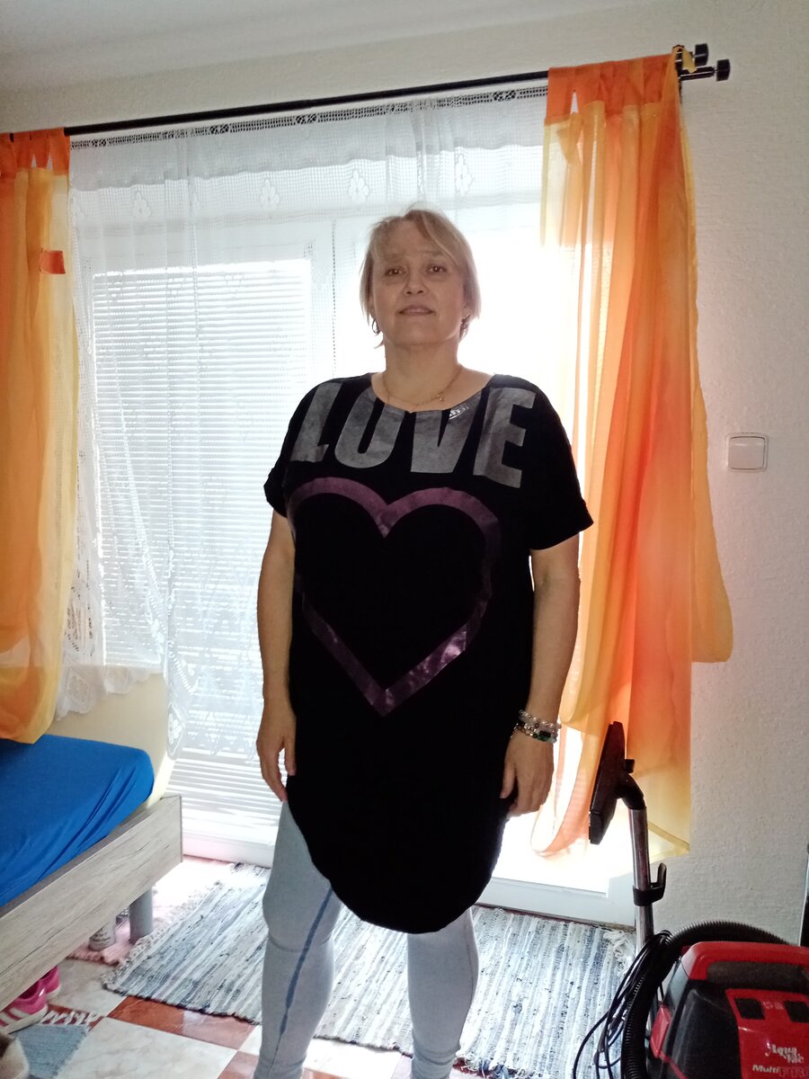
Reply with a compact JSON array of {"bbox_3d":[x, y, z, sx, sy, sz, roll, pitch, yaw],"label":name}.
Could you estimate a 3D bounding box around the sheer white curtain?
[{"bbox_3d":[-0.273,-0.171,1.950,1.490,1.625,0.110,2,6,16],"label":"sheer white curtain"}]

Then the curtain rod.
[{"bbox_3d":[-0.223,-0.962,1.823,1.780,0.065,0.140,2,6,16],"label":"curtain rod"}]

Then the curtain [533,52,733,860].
[{"bbox_3d":[0.487,-0.124,1.692,0.395,1.675,0.150,2,6,16],"label":"curtain"}]

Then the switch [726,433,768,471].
[{"bbox_3d":[0.725,-0.183,1.712,0.082,0.082,0.015,2,6,16],"label":"switch"}]

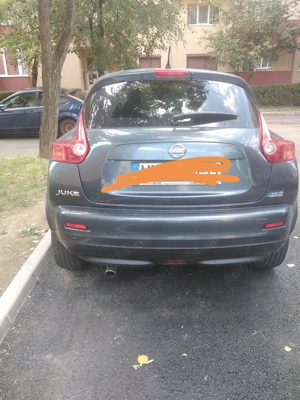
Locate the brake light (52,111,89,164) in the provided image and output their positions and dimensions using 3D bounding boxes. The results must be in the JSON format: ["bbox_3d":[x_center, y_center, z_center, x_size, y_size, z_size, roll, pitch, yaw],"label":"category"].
[{"bbox_3d":[-0.484,-0.397,1.881,0.270,0.310,0.300,0,17,0],"label":"brake light"}]

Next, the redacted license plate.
[{"bbox_3d":[0.155,-0.154,1.741,0.525,0.120,0.020,0,11,0],"label":"redacted license plate"}]

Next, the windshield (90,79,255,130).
[{"bbox_3d":[0.149,-0.615,1.933,1.120,0.420,0.100,0,-23,0],"label":"windshield"}]

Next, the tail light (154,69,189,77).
[{"bbox_3d":[0.143,-0.821,1.954,0.235,0.045,0.050,0,17,0],"label":"tail light"}]

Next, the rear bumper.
[{"bbox_3d":[0.155,0.206,1.899,1.600,0.390,0.360,0,17,0],"label":"rear bumper"}]

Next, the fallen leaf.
[{"bbox_3d":[-0.034,0.843,1.585,0.055,0.012,0.065,0,17,0],"label":"fallen leaf"}]

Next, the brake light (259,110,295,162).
[{"bbox_3d":[0.786,-0.406,1.887,0.270,0.310,0.300,0,17,0],"label":"brake light"}]

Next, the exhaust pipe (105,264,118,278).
[{"bbox_3d":[-0.257,0.463,2.007,0.068,0.068,0.130,0,17,0],"label":"exhaust pipe"}]

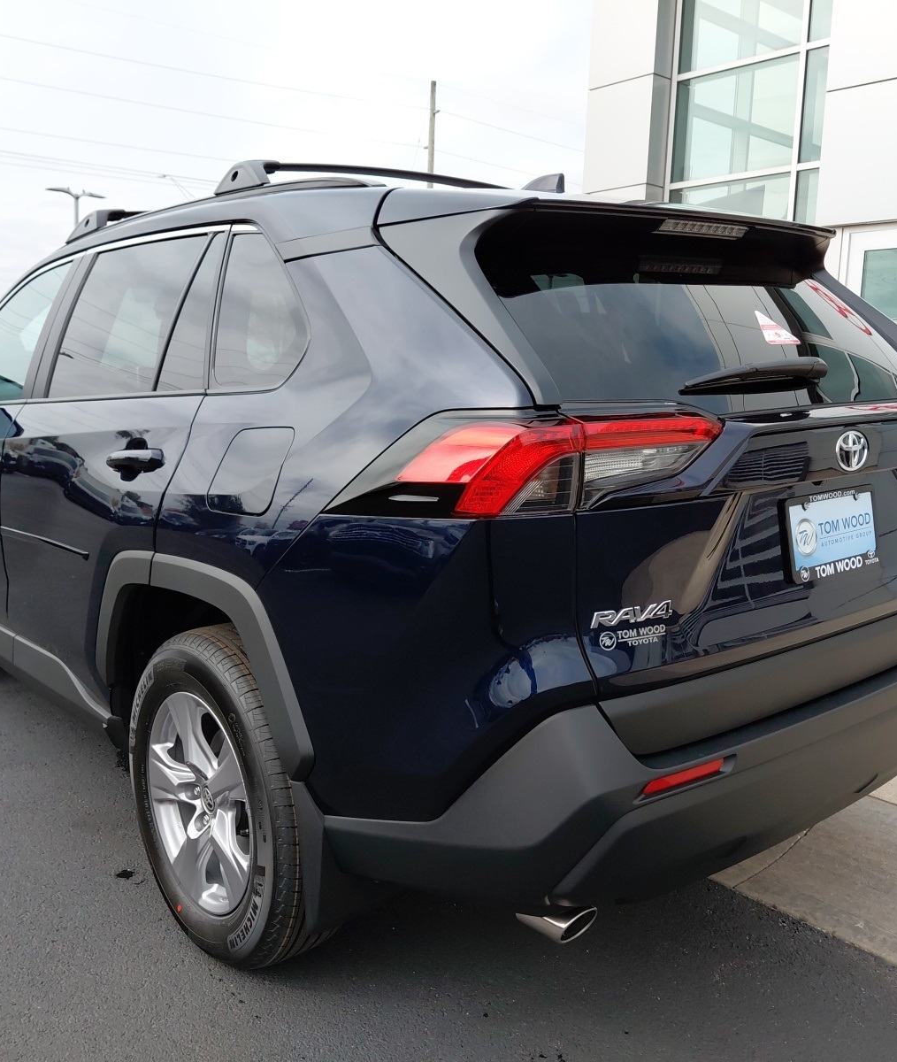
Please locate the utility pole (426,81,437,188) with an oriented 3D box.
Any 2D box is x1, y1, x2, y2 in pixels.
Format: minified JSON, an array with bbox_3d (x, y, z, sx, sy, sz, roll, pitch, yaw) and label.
[{"bbox_3d":[-0.730,-8.864,34.696,0.260,12.265,0.260,2,7,0],"label":"utility pole"}]

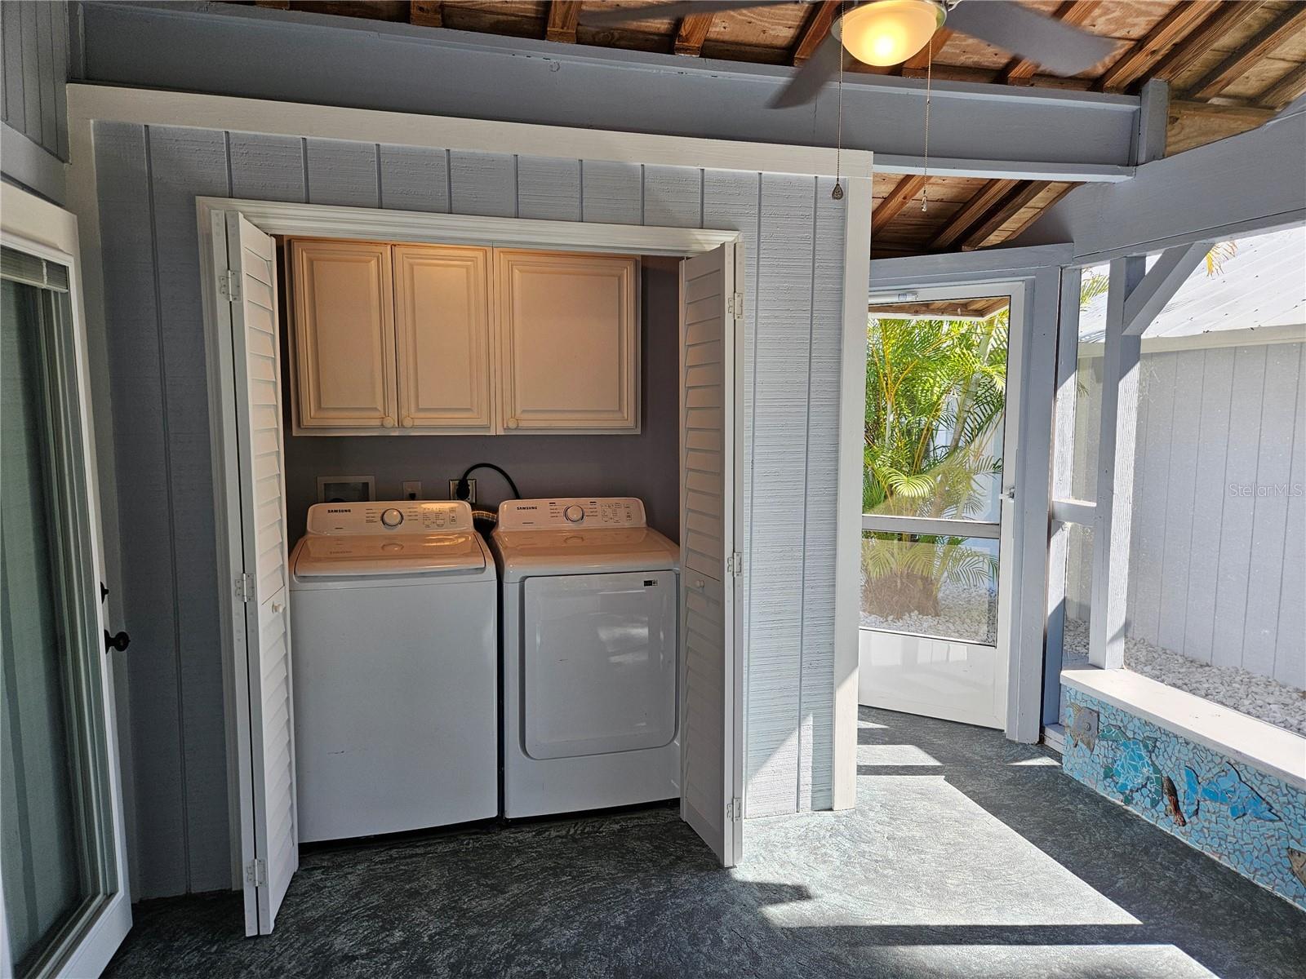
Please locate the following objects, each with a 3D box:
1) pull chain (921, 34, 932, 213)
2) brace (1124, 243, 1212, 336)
[{"bbox_3d":[0.597,-0.807,1.891,0.012,0.385,0.012,-2,6,-15],"label":"pull chain"},{"bbox_3d":[1.969,-0.791,3.367,0.090,0.450,0.090,-2,51,-15],"label":"brace"}]

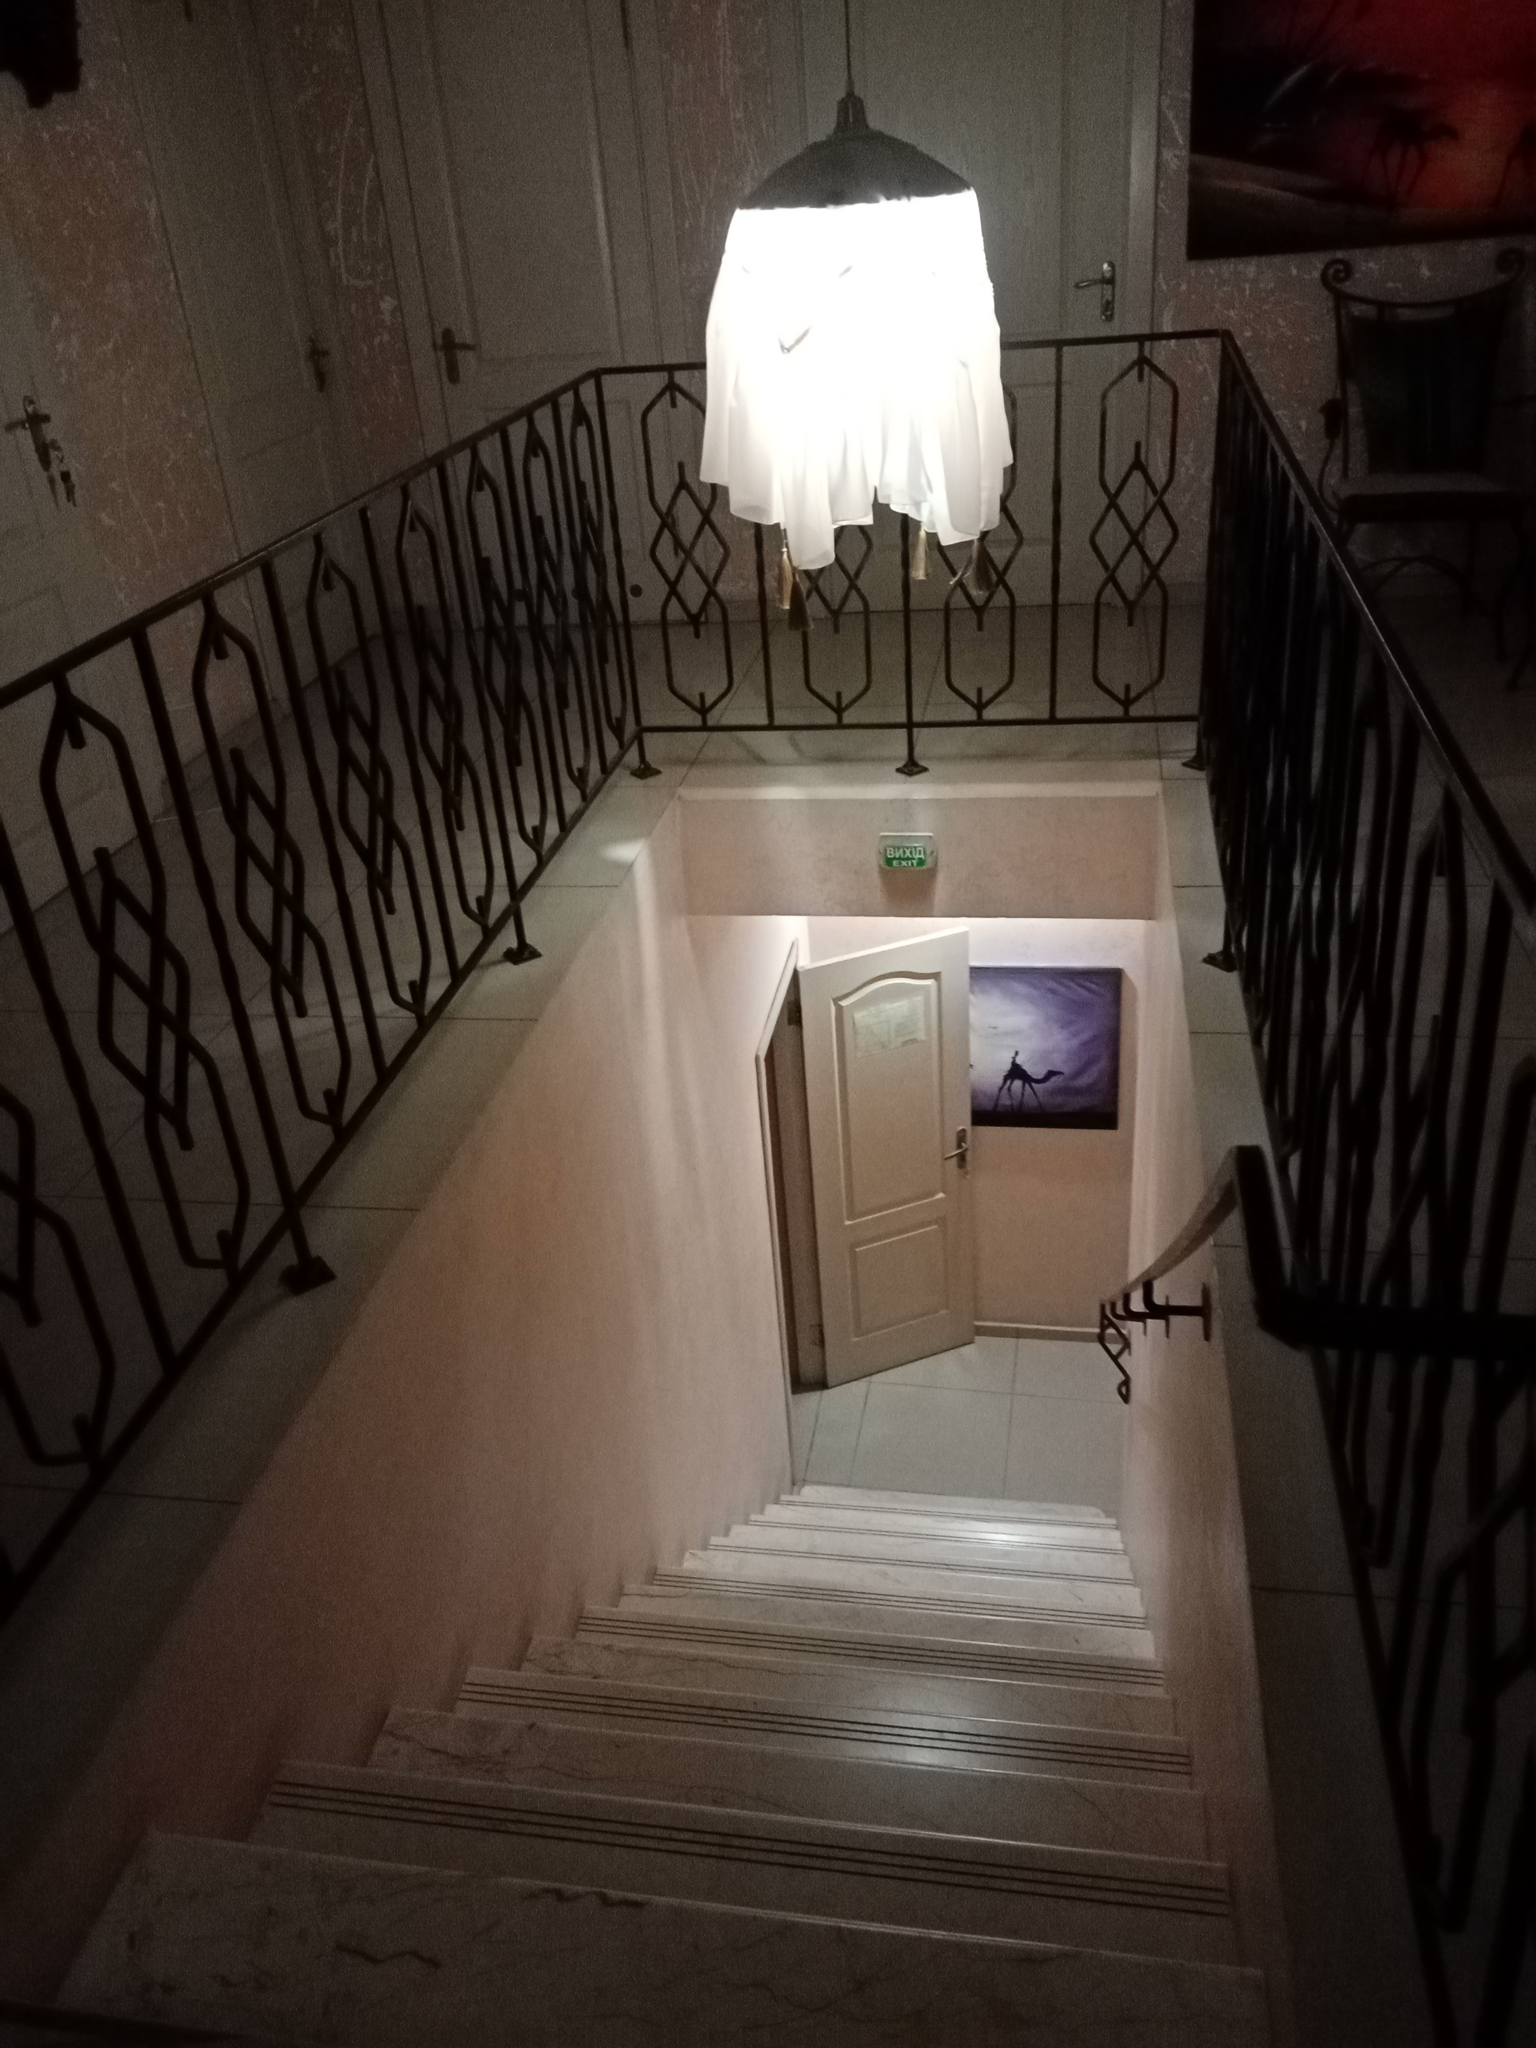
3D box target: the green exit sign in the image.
[{"bbox_3d":[0.342,-0.421,3.767,0.139,0.084,0.045,1,29,11],"label":"green exit sign"}]

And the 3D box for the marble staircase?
[{"bbox_3d":[0.281,1.444,3.564,1.156,3.053,3.550,1,29,11],"label":"marble staircase"}]

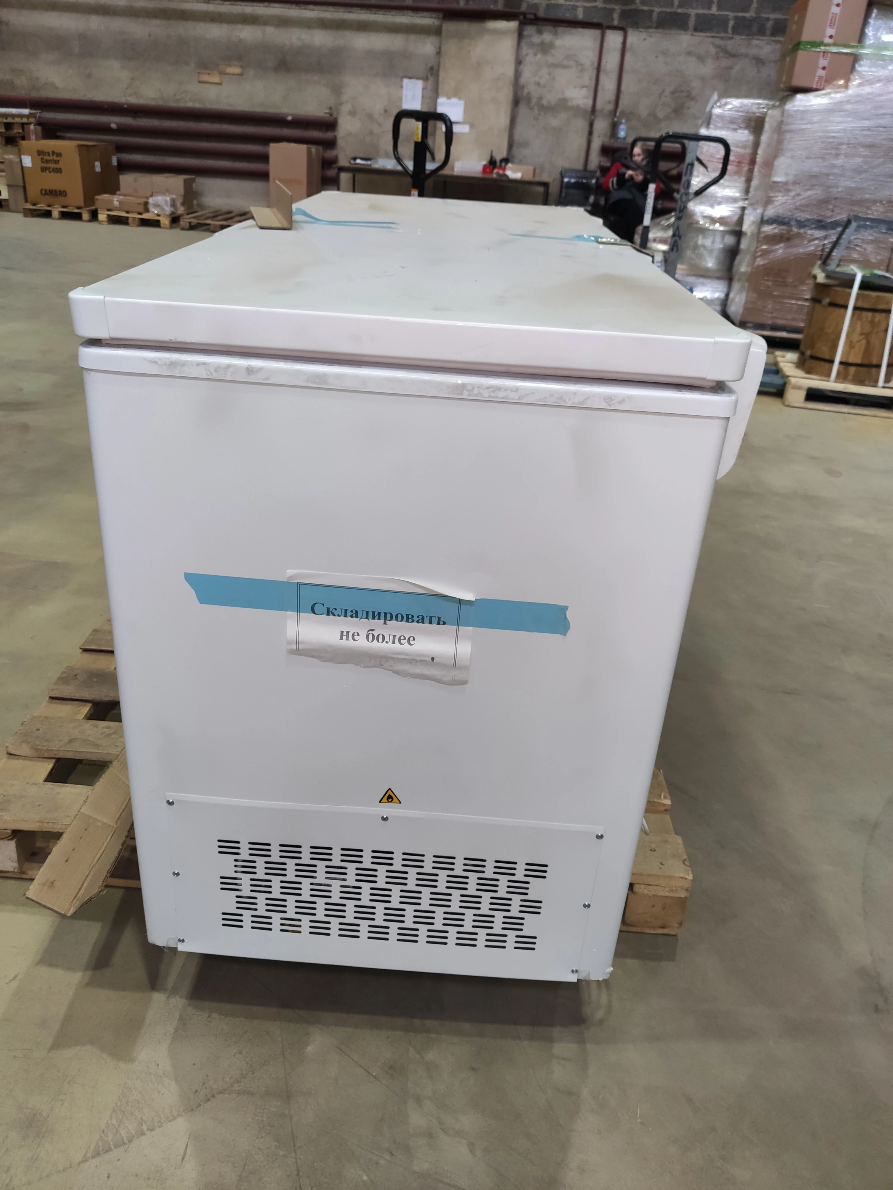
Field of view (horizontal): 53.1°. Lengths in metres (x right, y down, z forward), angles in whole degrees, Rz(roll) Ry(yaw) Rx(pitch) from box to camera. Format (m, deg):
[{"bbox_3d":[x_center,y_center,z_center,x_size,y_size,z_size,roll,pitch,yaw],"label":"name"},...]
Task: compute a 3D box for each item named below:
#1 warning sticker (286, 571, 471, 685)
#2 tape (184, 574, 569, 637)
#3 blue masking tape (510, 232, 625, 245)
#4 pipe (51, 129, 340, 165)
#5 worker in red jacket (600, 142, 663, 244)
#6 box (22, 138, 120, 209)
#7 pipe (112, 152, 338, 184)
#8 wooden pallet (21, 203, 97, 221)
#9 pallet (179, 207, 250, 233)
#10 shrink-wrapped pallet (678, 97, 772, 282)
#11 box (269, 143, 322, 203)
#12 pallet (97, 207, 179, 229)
[{"bbox_3d":[-0.076,0.042,1.013,0.210,0.132,0.010,4,27,0],"label":"warning sticker"},{"bbox_3d":[-0.078,0.011,1.000,0.430,0.038,0.006,5,28,0],"label":"tape"},{"bbox_3d":[0.205,-0.607,1.516,0.199,0.007,0.038,11,29,13],"label":"blue masking tape"},{"bbox_3d":[-3.179,-5.584,11.181,3.632,0.165,0.165,4,28,0],"label":"pipe"},{"bbox_3d":[1.937,-4.111,9.460,0.620,1.205,0.800,11,28,12],"label":"worker in red jacket"},{"bbox_3d":[-4.496,-5.088,10.763,0.655,0.626,1.150,4,28,0],"label":"box"},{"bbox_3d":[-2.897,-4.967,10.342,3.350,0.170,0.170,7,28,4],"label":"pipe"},{"bbox_3d":[-4.497,-4.726,10.904,0.790,0.144,1.200,4,28,0],"label":"wooden pallet"},{"bbox_3d":[-2.499,-4.367,10.459,0.800,0.144,1.200,6,27,3],"label":"pallet"},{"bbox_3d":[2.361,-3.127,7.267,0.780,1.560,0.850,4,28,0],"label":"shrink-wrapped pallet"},{"bbox_3d":[-1.678,-4.551,9.975,0.406,0.846,0.540,7,28,5],"label":"box"},{"bbox_3d":[-3.530,-4.537,10.674,0.800,0.144,1.200,4,28,0],"label":"pallet"}]

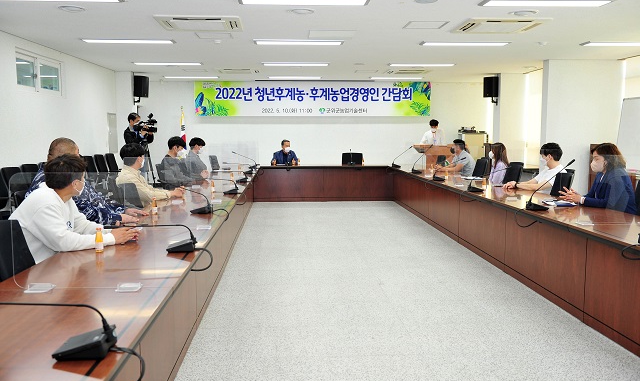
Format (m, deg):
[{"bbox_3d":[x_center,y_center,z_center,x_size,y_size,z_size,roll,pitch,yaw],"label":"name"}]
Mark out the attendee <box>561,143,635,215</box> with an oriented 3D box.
[{"bbox_3d":[2.705,0.195,5.959,0.720,1.300,0.500,-1,5,-6],"label":"attendee"}]

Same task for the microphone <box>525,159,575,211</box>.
[{"bbox_3d":[2.088,-0.060,5.517,0.440,0.450,0.130,0,5,-3],"label":"microphone"}]

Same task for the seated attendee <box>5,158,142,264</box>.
[{"bbox_3d":[-1.523,0.413,3.724,0.780,1.280,0.550,-1,5,-10],"label":"seated attendee"}]

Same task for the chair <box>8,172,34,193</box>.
[{"bbox_3d":[-3.427,0.236,7.372,0.620,1.020,0.580,0,6,-3],"label":"chair"}]

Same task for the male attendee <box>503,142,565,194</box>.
[{"bbox_3d":[2.760,0.048,7.763,0.870,1.320,0.540,1,6,5],"label":"male attendee"}]

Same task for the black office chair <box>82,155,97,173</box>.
[{"bbox_3d":[-3.430,-0.019,9.710,0.630,1.020,0.600,0,5,-3],"label":"black office chair"}]

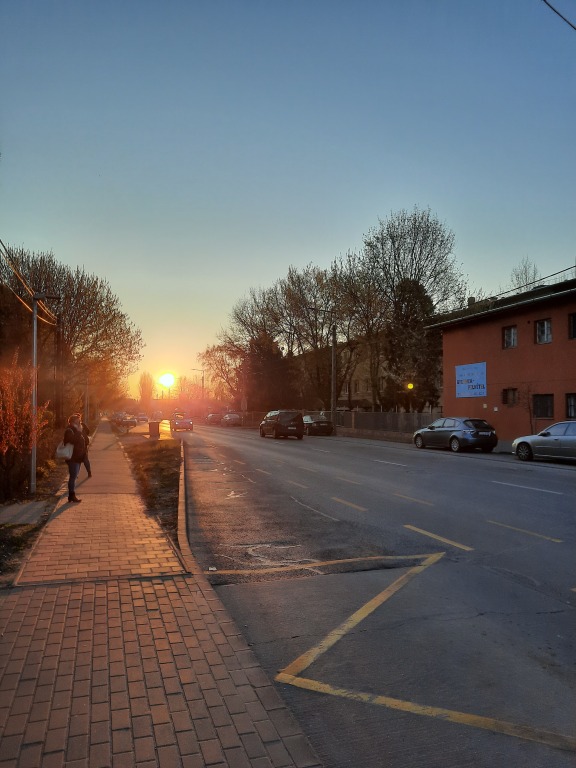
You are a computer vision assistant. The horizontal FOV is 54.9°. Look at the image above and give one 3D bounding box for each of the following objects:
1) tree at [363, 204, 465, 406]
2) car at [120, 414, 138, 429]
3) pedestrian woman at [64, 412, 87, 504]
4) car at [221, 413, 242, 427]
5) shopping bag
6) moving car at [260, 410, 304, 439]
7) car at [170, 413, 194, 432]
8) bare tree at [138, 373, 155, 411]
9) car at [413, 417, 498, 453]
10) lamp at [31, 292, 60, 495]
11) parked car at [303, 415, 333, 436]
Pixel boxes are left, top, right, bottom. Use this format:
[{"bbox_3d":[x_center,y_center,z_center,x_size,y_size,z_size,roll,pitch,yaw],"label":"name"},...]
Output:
[{"bbox_3d":[9.502,-4.900,42.288,7.900,17.300,7.800,1,-3,-18],"label":"tree"},{"bbox_3d":[-16.859,3.862,59.082,1.720,1.430,4.200,1,-3,-18],"label":"car"},{"bbox_3d":[-3.832,1.314,9.928,0.380,1.580,0.460,1,-3,-18],"label":"pedestrian woman"},{"bbox_3d":[-6.550,4.042,62.377,1.750,1.470,4.250,1,-3,-18],"label":"car"},{"bbox_3d":[-3.965,1.186,9.850,0.320,0.330,0.150,1,-3,-20],"label":"shopping bag"},{"bbox_3d":[-0.420,2.649,35.914,1.800,1.680,4.400,1,-3,-18],"label":"moving car"},{"bbox_3d":[-9.250,3.308,47.596,1.730,1.500,4.150,1,-3,-18],"label":"car"},{"bbox_3d":[-31.887,2.531,125.025,3.200,10.500,3.200,0,-3,0],"label":"bare tree"},{"bbox_3d":[7.280,2.200,24.572,1.750,1.475,4.400,1,-3,-20],"label":"car"},{"bbox_3d":[-4.821,0.192,11.030,0.560,3.970,0.180,1,-3,-18],"label":"lamp"},{"bbox_3d":[1.500,2.964,39.803,1.760,1.430,4.450,1,-3,-18],"label":"parked car"}]

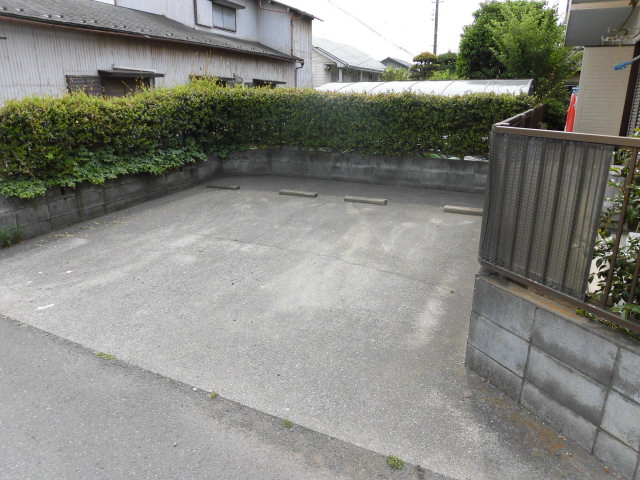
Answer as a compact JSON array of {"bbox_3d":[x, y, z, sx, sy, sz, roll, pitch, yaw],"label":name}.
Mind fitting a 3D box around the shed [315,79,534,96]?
[{"bbox_3d":[2.421,-2.835,11.089,5.150,2.100,2.400,9,19,28],"label":"shed"}]

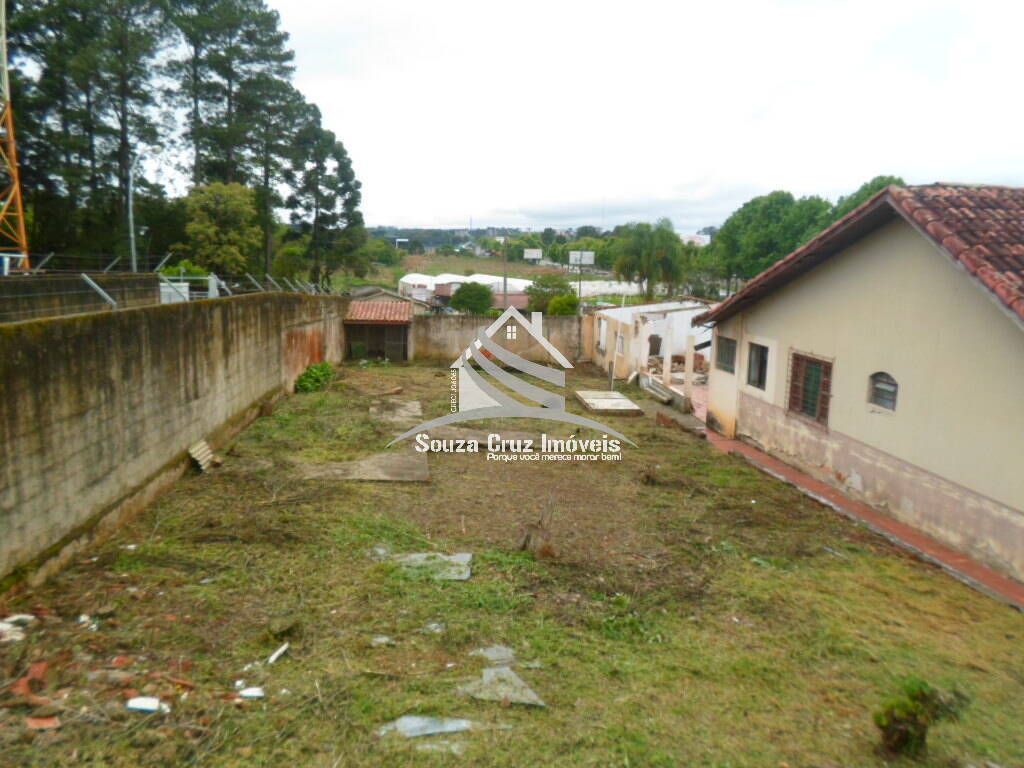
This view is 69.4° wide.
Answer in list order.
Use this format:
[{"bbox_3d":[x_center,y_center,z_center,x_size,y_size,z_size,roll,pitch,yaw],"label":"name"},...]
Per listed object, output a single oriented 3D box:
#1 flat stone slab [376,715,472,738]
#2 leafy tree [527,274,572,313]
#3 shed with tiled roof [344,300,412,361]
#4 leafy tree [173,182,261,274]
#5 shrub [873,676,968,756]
[{"bbox_3d":[-0.641,2.538,5.455,0.681,0.040,0.262,-1,9,-5],"label":"flat stone slab"},{"bbox_3d":[2.125,-4.976,42.691,2.750,2.889,2.750,2,9,3],"label":"leafy tree"},{"bbox_3d":[-5.181,-2.139,28.994,2.523,2.150,2.100,-1,10,-5],"label":"shed with tiled roof"},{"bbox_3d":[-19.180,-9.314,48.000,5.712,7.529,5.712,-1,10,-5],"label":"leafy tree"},{"bbox_3d":[2.807,2.317,5.157,0.560,0.400,0.460,6,12,29],"label":"shrub"}]

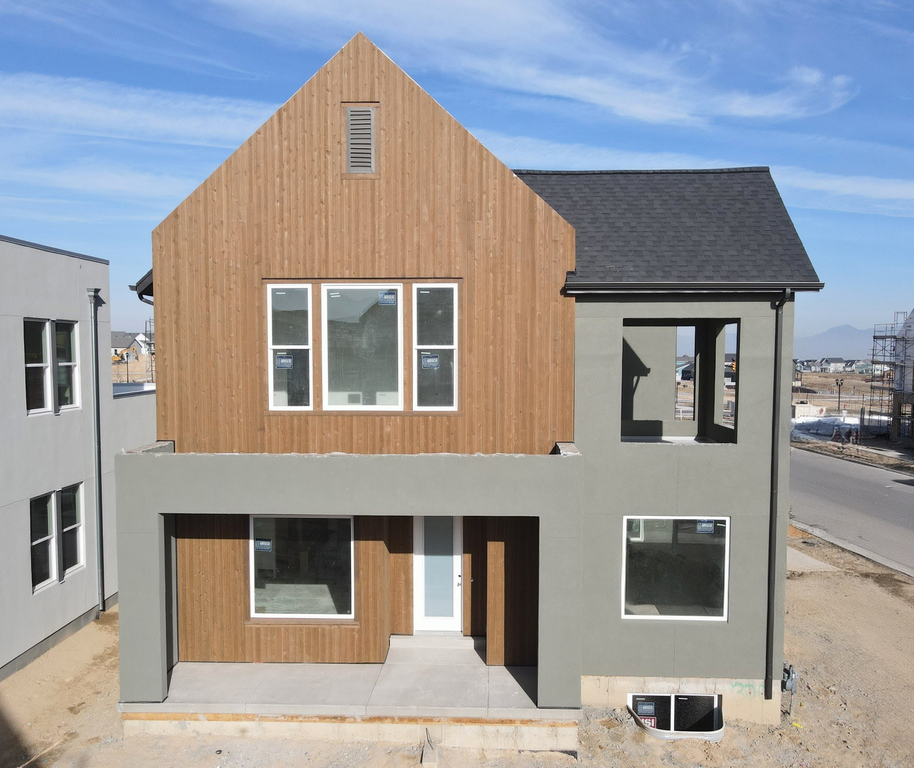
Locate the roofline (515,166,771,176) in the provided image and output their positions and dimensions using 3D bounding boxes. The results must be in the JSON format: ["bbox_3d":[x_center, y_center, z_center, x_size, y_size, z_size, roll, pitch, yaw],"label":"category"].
[{"bbox_3d":[3.555,-4.115,13.782,4.985,0.173,0.286,0,3,2],"label":"roofline"}]

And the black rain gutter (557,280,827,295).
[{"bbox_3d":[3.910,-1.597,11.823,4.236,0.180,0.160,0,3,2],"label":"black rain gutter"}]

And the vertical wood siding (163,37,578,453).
[{"bbox_3d":[-1.625,-2.256,12.136,7.211,7.242,0.286,0,3,2],"label":"vertical wood siding"}]

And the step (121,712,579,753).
[{"bbox_3d":[-1.714,5.439,11.281,7.171,0.500,0.337,0,3,2],"label":"step"}]

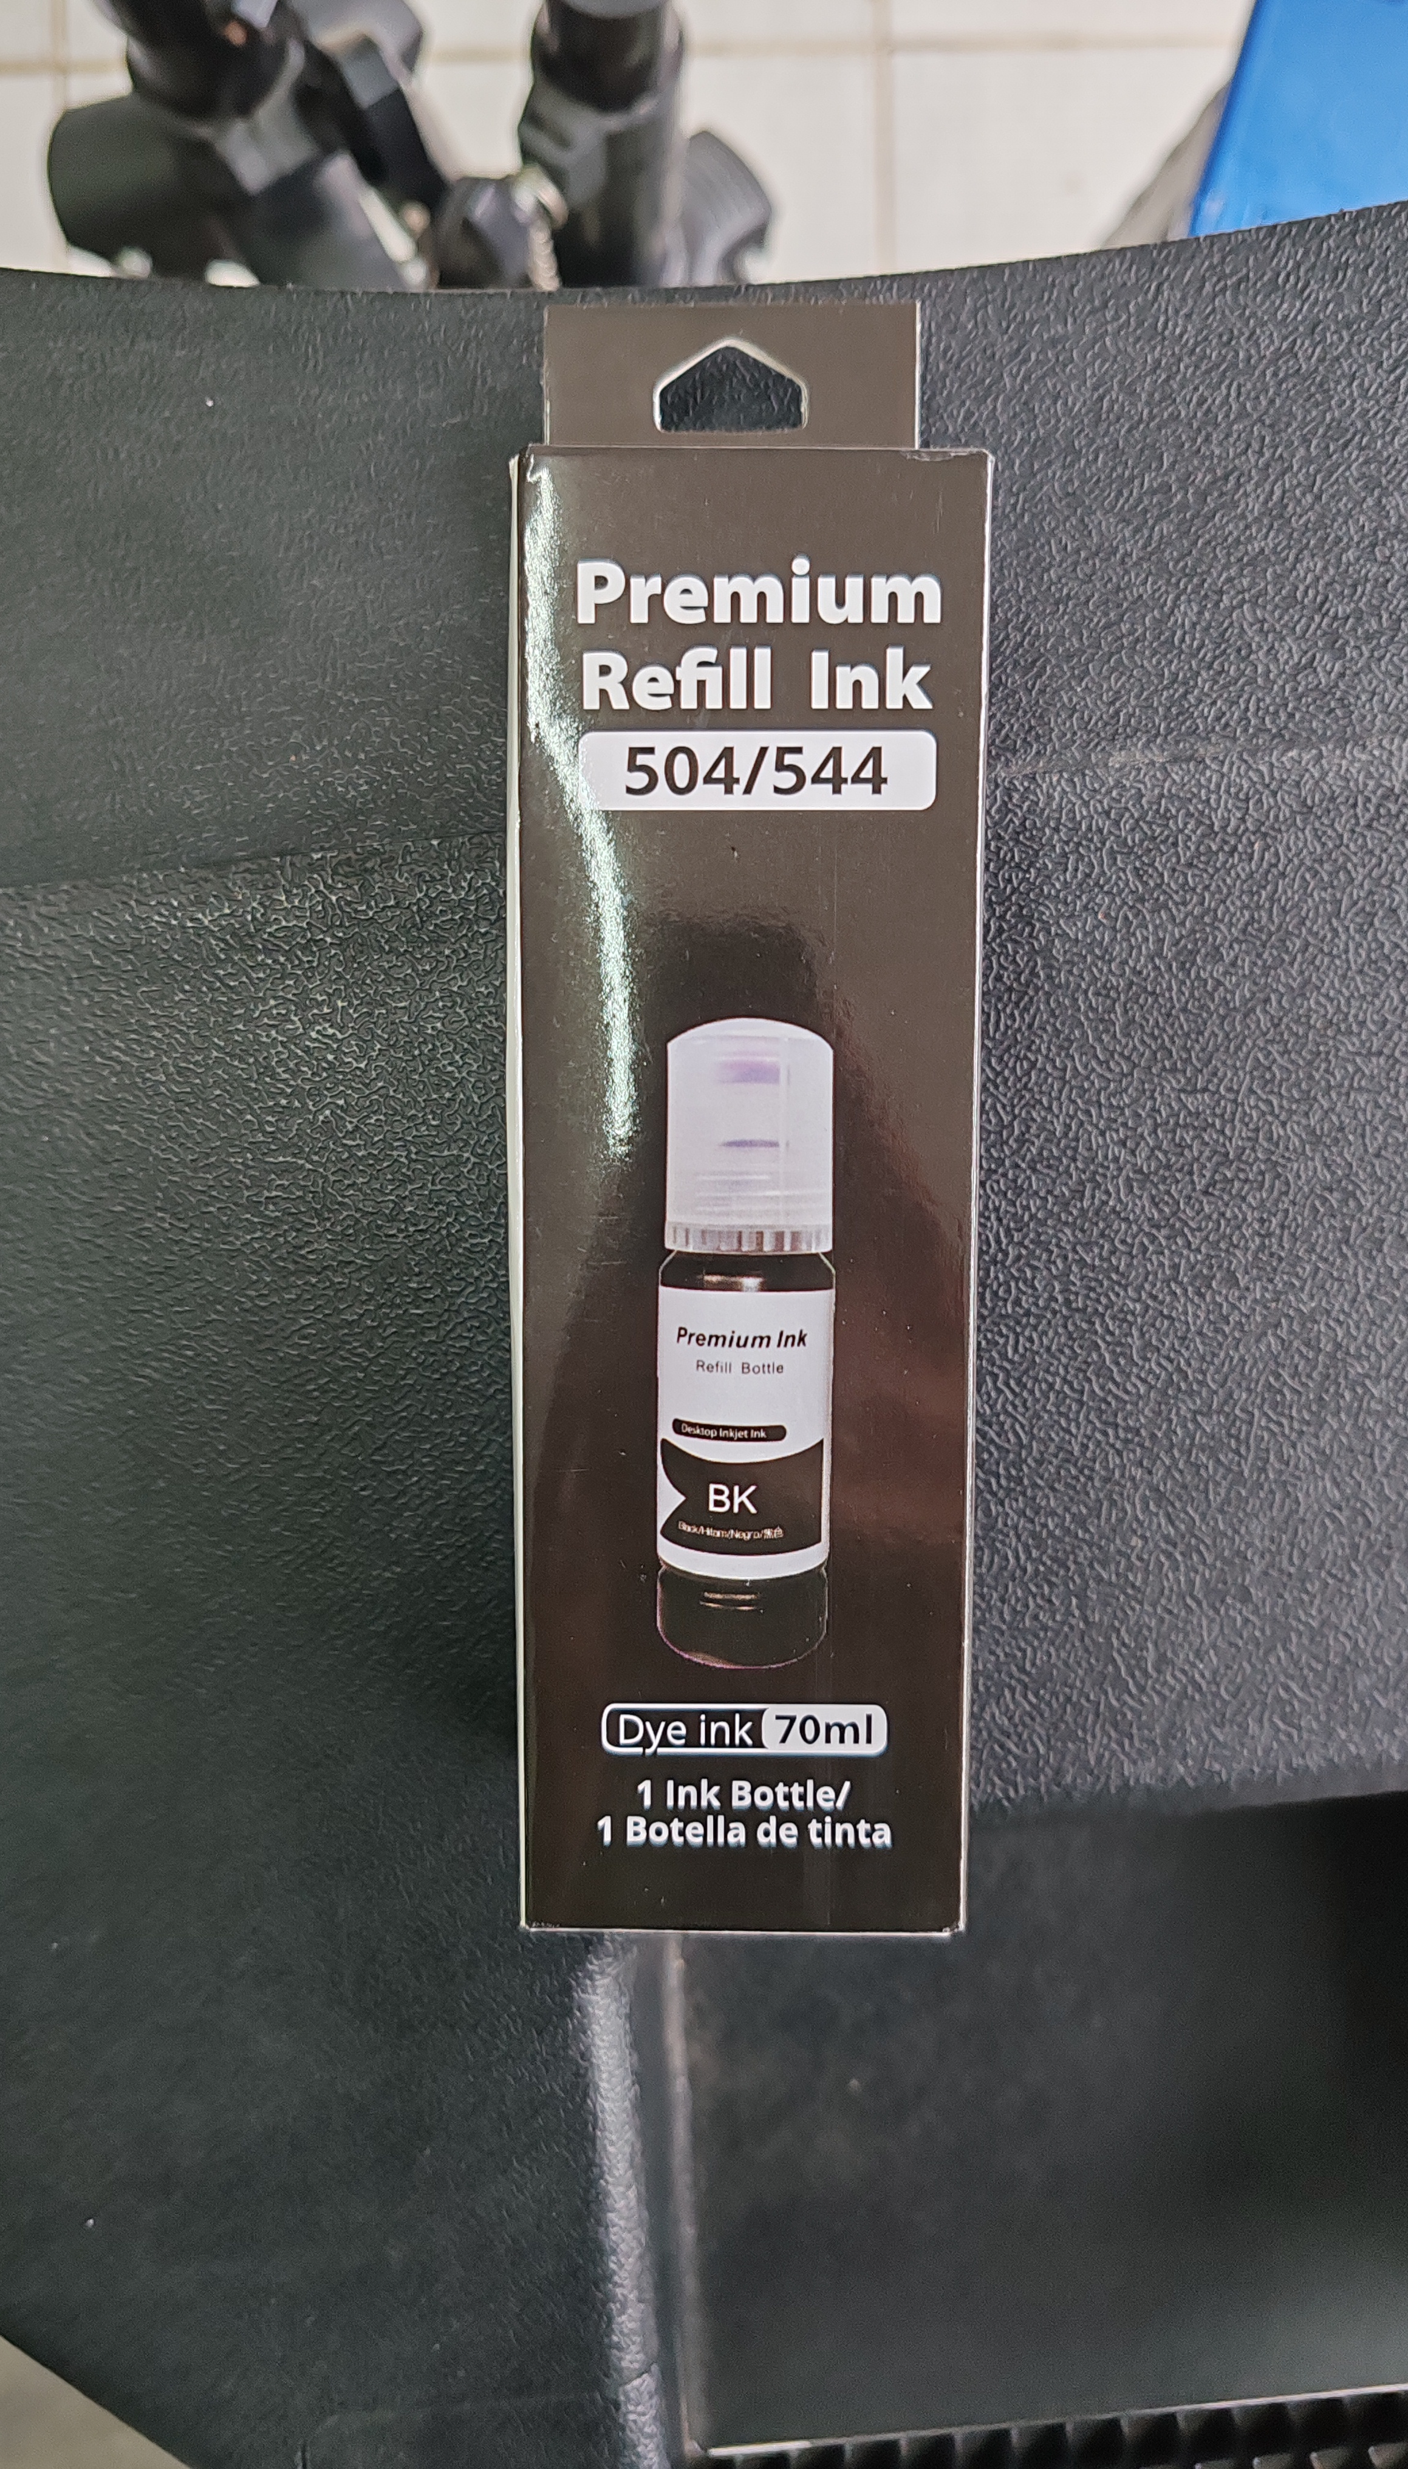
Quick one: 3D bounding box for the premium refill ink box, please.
[{"bbox_3d":[0.004,-0.018,0.192,0.041,0.043,0.161,0,94,-2],"label":"premium refill ink box"}]

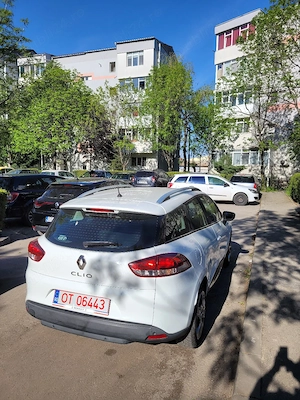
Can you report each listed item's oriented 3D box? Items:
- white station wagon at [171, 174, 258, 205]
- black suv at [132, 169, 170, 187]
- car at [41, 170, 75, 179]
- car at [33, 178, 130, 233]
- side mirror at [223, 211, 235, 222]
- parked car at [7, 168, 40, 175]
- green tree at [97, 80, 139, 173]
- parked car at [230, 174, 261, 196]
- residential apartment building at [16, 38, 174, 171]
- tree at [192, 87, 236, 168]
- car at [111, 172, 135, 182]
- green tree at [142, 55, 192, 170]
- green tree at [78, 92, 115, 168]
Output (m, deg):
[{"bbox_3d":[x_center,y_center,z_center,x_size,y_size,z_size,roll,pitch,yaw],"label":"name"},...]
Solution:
[{"bbox_3d":[3.157,-0.569,15.371,4.480,1.530,1.750,2,6,9],"label":"white station wagon"},{"bbox_3d":[0.346,-1.312,21.480,1.820,1.660,4.300,3,6,20],"label":"black suv"},{"bbox_3d":[-7.081,-1.627,24.473,1.720,1.480,4.050,3,6,20],"label":"car"},{"bbox_3d":[-1.230,0.134,8.545,1.820,1.460,4.420,3,7,22],"label":"car"},{"bbox_3d":[1.227,0.257,4.679,0.200,0.160,0.120,3,6,20],"label":"side mirror"},{"bbox_3d":[-10.879,-1.788,25.668,1.740,1.460,4.300,3,6,20],"label":"parked car"},{"bbox_3d":[-2.982,-5.889,27.545,3.844,9.353,3.844,1,6,0],"label":"green tree"},{"bbox_3d":[6.198,-0.962,19.504,1.770,1.480,4.250,3,6,19],"label":"parked car"},{"bbox_3d":[-6.423,-10.323,40.513,18.781,15.400,10.300,3,6,20],"label":"residential apartment building"},{"bbox_3d":[5.298,-5.164,25.596,3.736,8.557,3.736,1,6,0],"label":"tree"},{"bbox_3d":[-1.704,-1.364,22.785,1.730,1.440,4.250,3,6,20],"label":"car"},{"bbox_3d":[1.687,-7.278,28.894,5.000,12.000,5.000,3,6,20],"label":"green tree"},{"bbox_3d":[-4.998,-5.582,28.082,3.355,8.573,3.355,1,6,0],"label":"green tree"}]

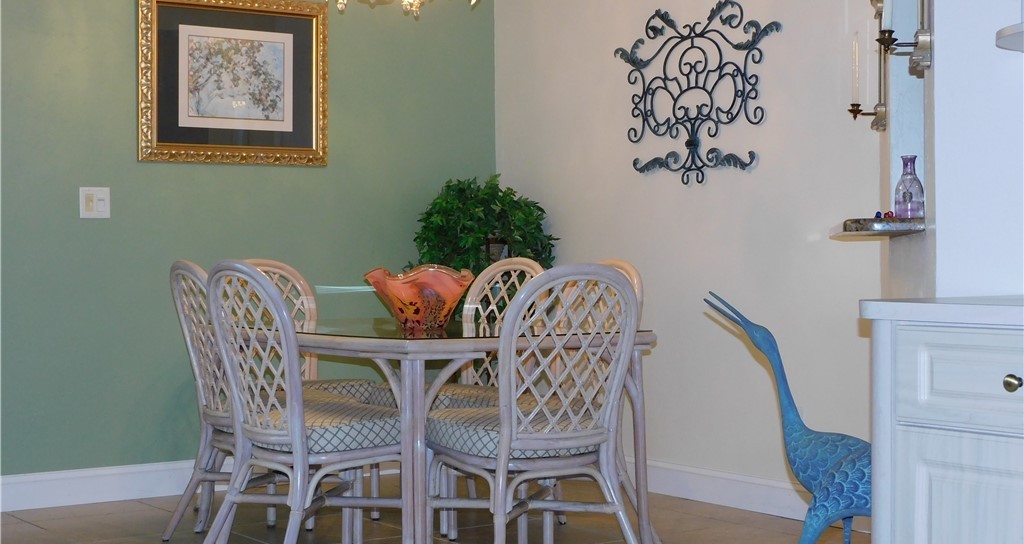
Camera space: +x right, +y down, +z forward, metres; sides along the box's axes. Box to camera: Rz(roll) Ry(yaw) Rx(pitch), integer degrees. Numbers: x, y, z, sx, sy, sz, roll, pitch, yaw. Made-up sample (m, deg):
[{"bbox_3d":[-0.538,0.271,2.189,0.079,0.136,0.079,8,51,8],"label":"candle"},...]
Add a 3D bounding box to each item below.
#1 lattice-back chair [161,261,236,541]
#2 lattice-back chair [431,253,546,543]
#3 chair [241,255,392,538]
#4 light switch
[{"bbox_3d":[-0.817,0.436,5.411,0.580,0.950,0.560,-1,1,-30],"label":"lattice-back chair"},{"bbox_3d":[-0.186,0.427,5.920,0.580,0.950,0.560,-1,1,-36],"label":"lattice-back chair"},{"bbox_3d":[-0.827,0.425,6.076,0.560,0.950,0.580,-1,1,-36],"label":"chair"},{"bbox_3d":[-1.613,-0.267,6.302,0.121,0.120,0.012,-1,1,-36],"label":"light switch"}]

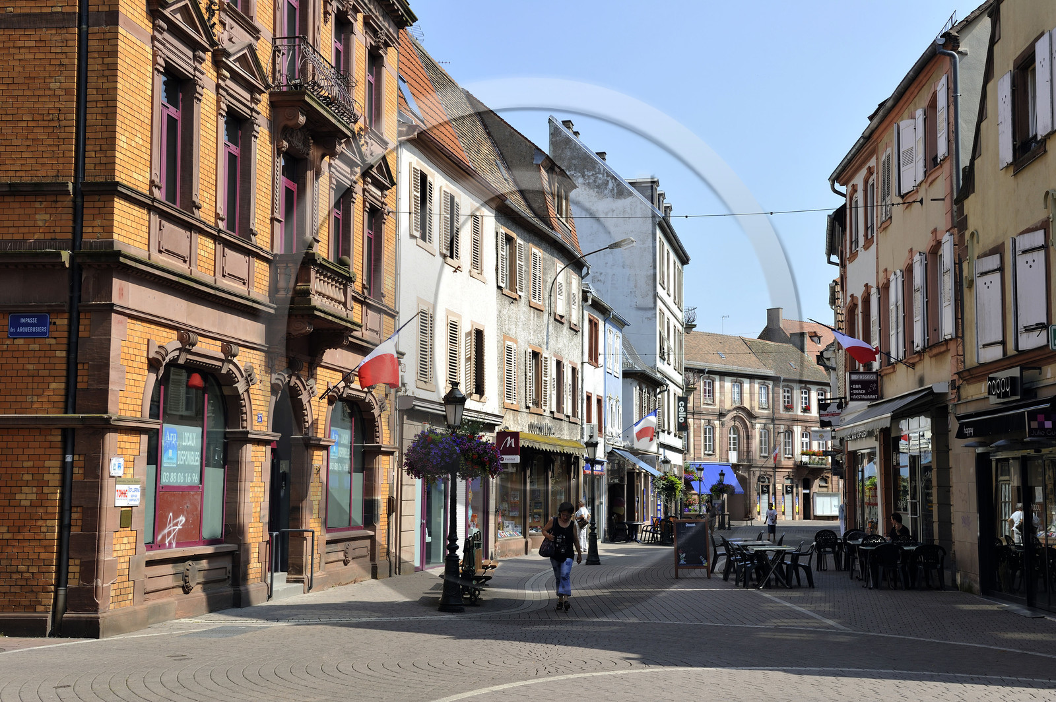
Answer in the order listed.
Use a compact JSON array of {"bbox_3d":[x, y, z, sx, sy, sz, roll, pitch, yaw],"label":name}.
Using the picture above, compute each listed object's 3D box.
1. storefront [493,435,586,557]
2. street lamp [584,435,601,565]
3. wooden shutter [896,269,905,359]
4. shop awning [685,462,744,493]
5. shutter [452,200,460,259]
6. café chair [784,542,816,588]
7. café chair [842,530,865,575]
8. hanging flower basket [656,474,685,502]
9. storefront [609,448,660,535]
[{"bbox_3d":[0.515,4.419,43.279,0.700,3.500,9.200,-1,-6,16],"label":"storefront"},{"bbox_3d":[1.699,3.895,36.880,0.400,3.351,0.400,0,-6,0],"label":"street lamp"},{"bbox_3d":[8.156,-0.795,30.800,0.060,1.950,0.550,0,-6,2],"label":"wooden shutter"},{"bbox_3d":[13.704,9.302,102.673,1.047,2.271,6.246,-4,-7,40],"label":"shop awning"},{"bbox_3d":[-1.789,-3.056,35.682,0.050,1.570,0.540,-1,-6,13],"label":"shutter"},{"bbox_3d":[5.064,3.978,26.192,0.560,0.830,0.560,0,-6,5],"label":"café chair"},{"bbox_3d":[7.421,4.544,31.945,0.560,0.900,0.560,0,-6,3],"label":"café chair"},{"bbox_3d":[5.009,4.857,49.800,1.000,1.000,0.950,0,-6,0],"label":"hanging flower basket"},{"bbox_3d":[4.529,6.088,58.887,1.400,3.450,8.600,-1,-6,13],"label":"storefront"}]

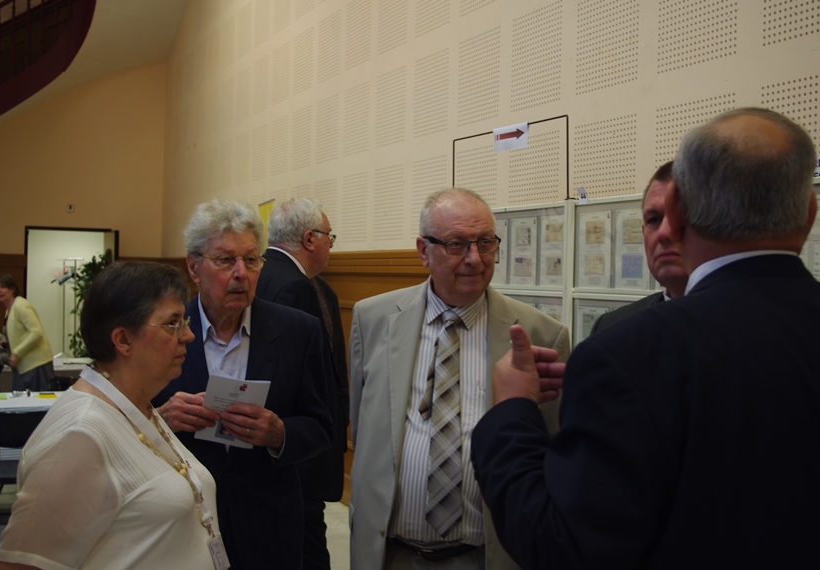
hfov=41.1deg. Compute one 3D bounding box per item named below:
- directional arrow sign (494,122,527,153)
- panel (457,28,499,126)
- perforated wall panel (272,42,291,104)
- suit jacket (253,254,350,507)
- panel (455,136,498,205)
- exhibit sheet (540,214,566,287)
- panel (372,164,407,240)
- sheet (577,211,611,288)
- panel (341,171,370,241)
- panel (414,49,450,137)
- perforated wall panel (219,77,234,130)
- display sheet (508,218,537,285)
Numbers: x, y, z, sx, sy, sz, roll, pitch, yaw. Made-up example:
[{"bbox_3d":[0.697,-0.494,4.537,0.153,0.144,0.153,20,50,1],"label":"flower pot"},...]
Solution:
[{"bbox_3d":[0.435,-0.634,4.715,0.015,0.104,0.298,1,1,-24],"label":"directional arrow sign"},{"bbox_3d":[0.362,-1.092,5.788,0.020,0.455,0.455,1,0,-24],"label":"panel"},{"bbox_3d":[-1.069,-1.754,9.086,0.020,0.465,0.465,1,1,-24],"label":"perforated wall panel"},{"bbox_3d":[-0.367,0.280,3.420,0.340,0.770,0.510,1,0,12],"label":"suit jacket"},{"bbox_3d":[0.348,-0.492,5.792,0.020,0.455,0.455,1,0,-24],"label":"panel"},{"bbox_3d":[0.578,-0.127,4.379,0.008,0.295,0.214,1,1,-24],"label":"exhibit sheet"},{"bbox_3d":[-0.134,-0.512,6.891,0.020,0.455,0.455,1,0,-24],"label":"panel"},{"bbox_3d":[0.694,-0.127,4.114,0.008,0.295,0.212,1,1,-24],"label":"sheet"},{"bbox_3d":[-0.374,-0.525,7.444,0.020,0.465,0.465,1,1,-24],"label":"panel"},{"bbox_3d":[0.119,-1.104,6.337,0.020,0.465,0.465,1,1,-24],"label":"panel"},{"bbox_3d":[-1.790,-1.784,10.738,0.020,0.465,0.465,1,1,-24],"label":"perforated wall panel"},{"bbox_3d":[0.499,-0.142,4.793,0.010,0.297,0.212,1,0,-24],"label":"display sheet"}]

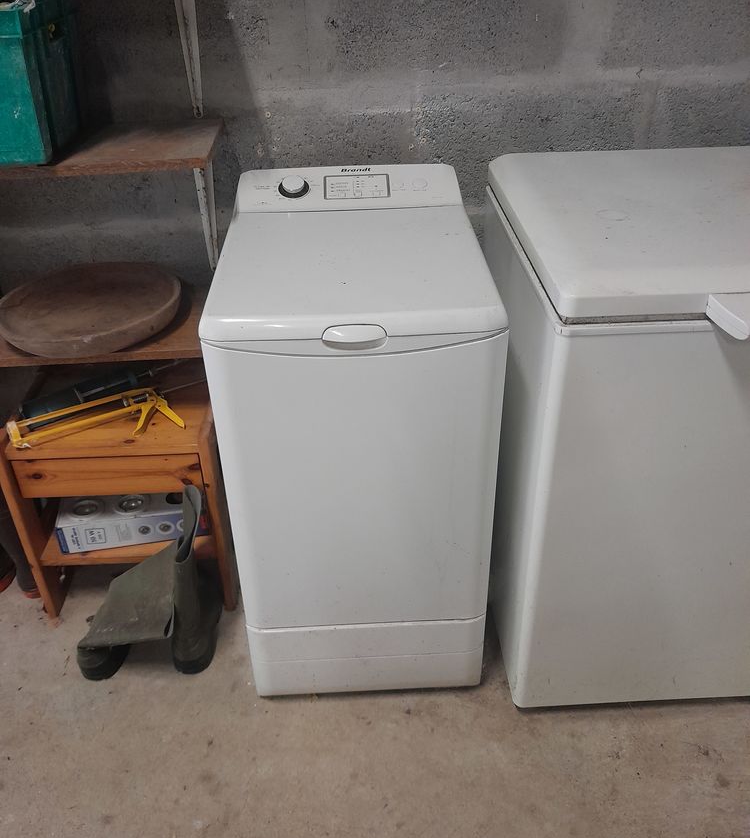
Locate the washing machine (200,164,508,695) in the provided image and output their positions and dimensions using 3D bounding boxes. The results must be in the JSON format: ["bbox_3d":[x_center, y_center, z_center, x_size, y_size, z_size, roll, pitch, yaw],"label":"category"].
[{"bbox_3d":[-0.032,0.013,1.552,0.434,0.848,0.615,-2,33,-1],"label":"washing machine"}]

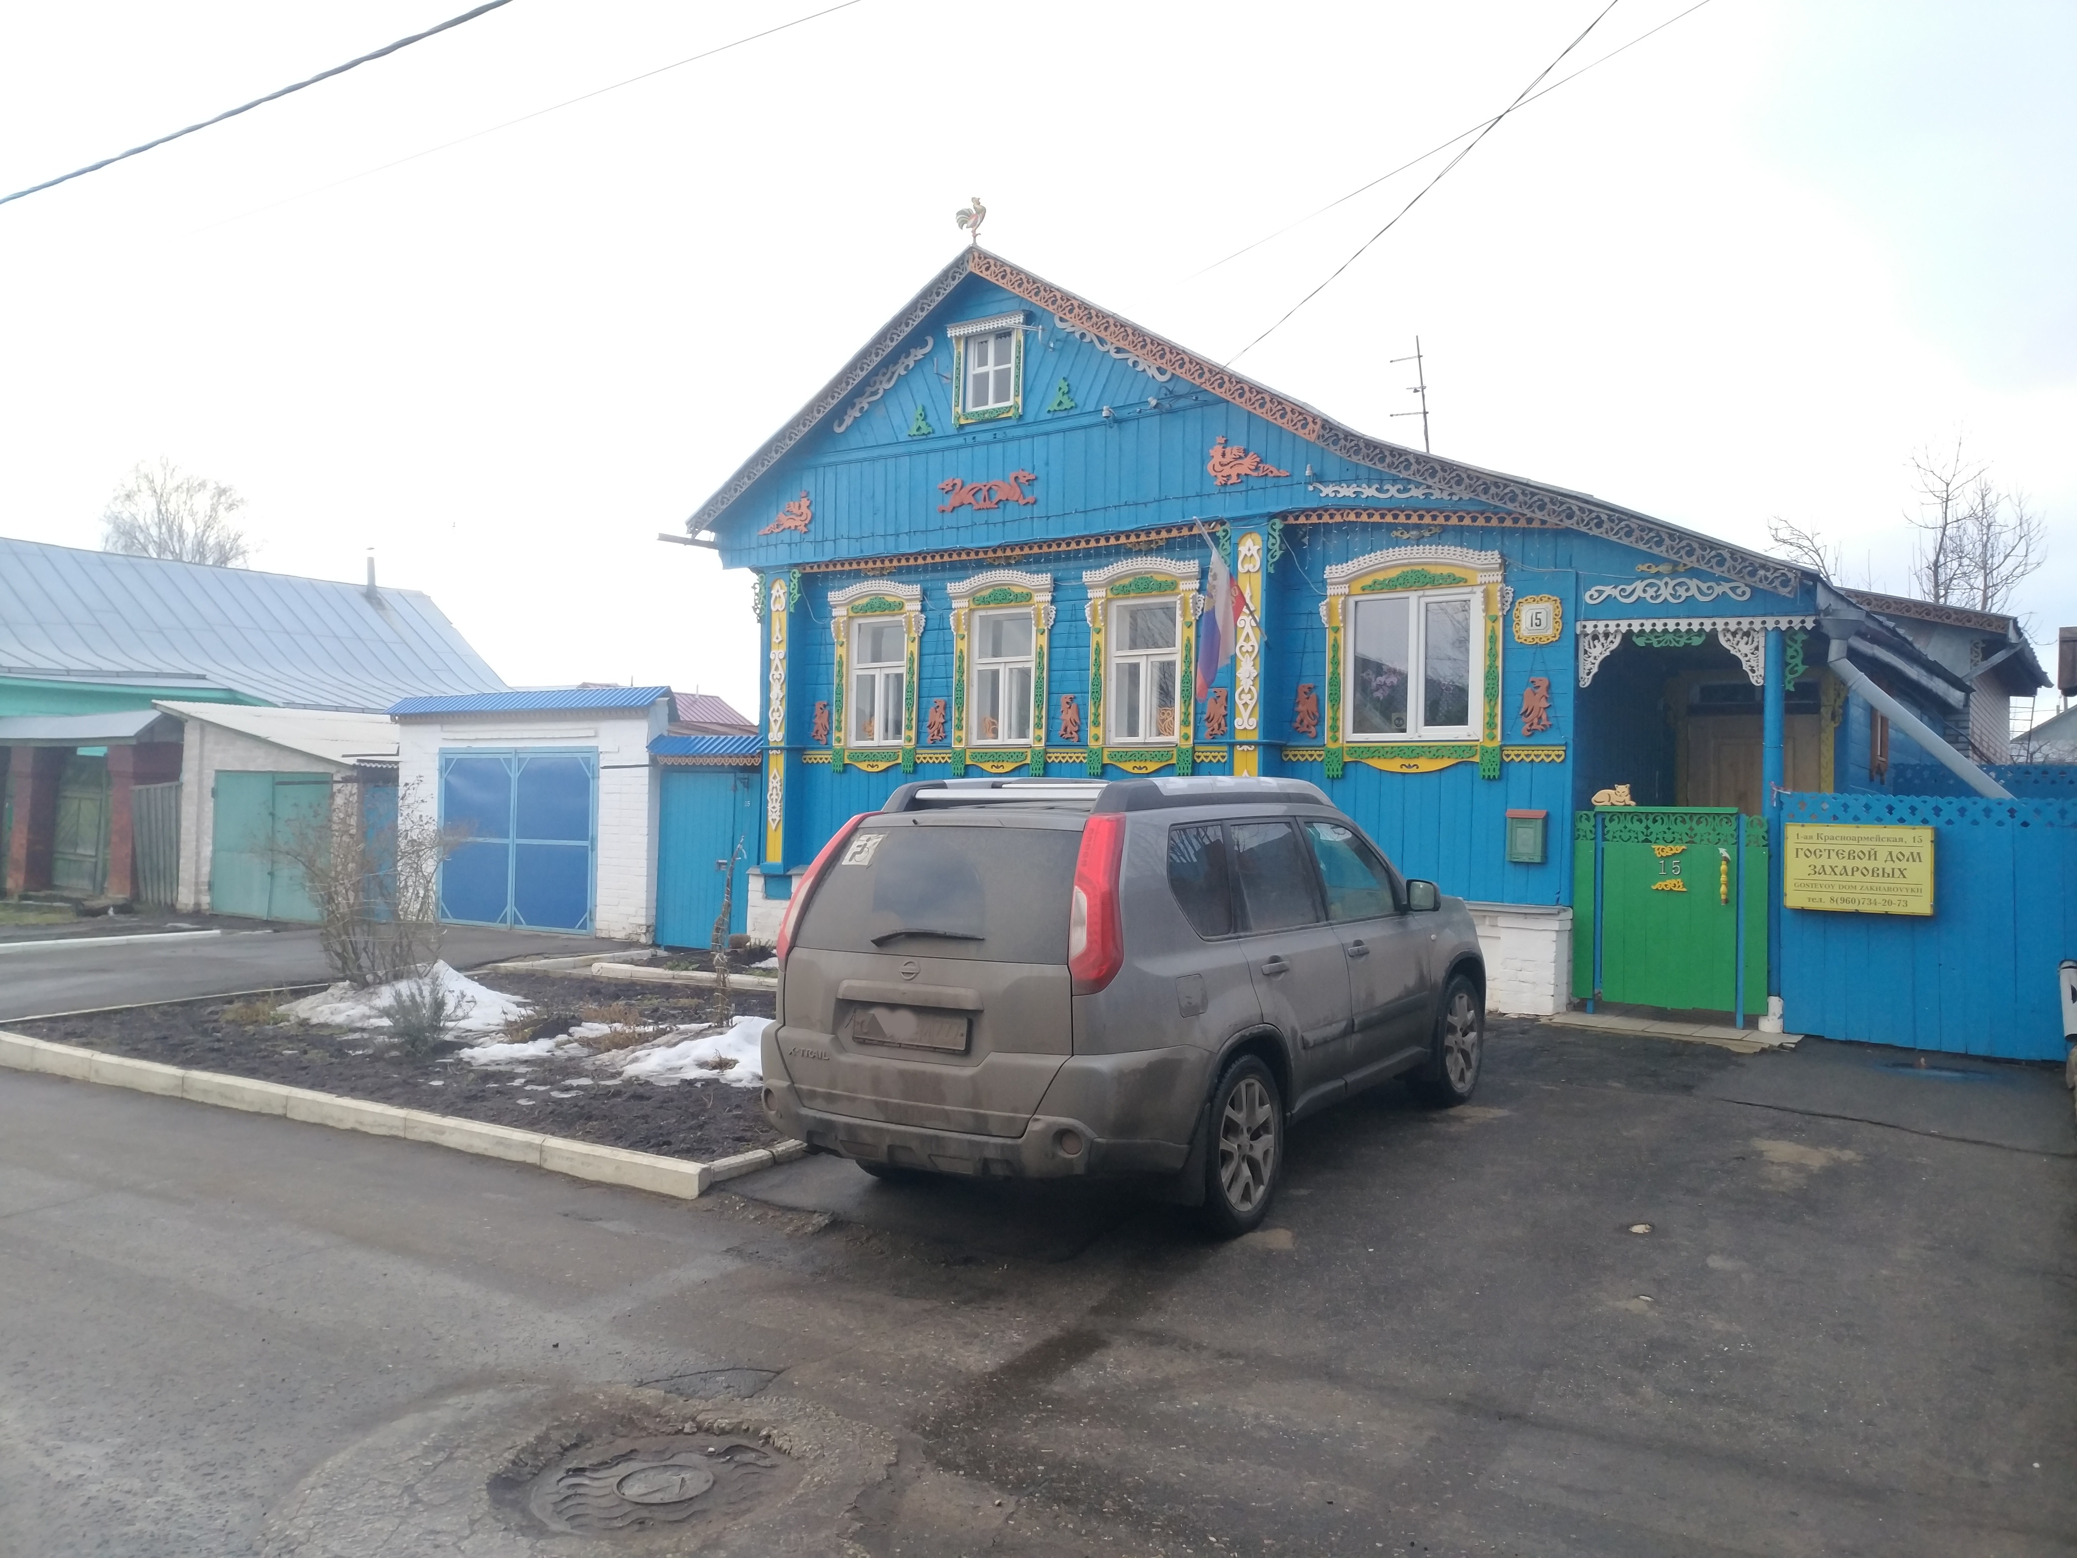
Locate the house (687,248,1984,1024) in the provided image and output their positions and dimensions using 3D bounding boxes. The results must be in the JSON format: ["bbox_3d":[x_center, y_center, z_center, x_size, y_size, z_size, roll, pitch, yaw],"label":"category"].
[{"bbox_3d":[3.955,-1.371,17.785,10.244,6.274,11.400,0,-1,35],"label":"house"}]

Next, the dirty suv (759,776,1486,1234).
[{"bbox_3d":[0.733,0.851,7.711,1.800,1.750,4.630,0,1,33],"label":"dirty suv"}]

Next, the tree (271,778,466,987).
[{"bbox_3d":[-5.340,0.827,13.015,1.600,1.668,1.550,0,-1,35],"label":"tree"}]

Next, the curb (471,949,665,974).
[{"bbox_3d":[-4.298,1.643,14.877,0.140,0.130,2.279,0,-1,32],"label":"curb"}]

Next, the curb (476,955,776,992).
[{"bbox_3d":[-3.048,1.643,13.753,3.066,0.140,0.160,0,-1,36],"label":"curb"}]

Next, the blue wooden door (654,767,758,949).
[{"bbox_3d":[-3.365,0.823,16.431,1.480,1.848,0.100,0,-1,35],"label":"blue wooden door"}]

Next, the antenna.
[{"bbox_3d":[3.749,-3.805,16.268,0.420,1.239,0.300,-5,0,35],"label":"antenna"}]

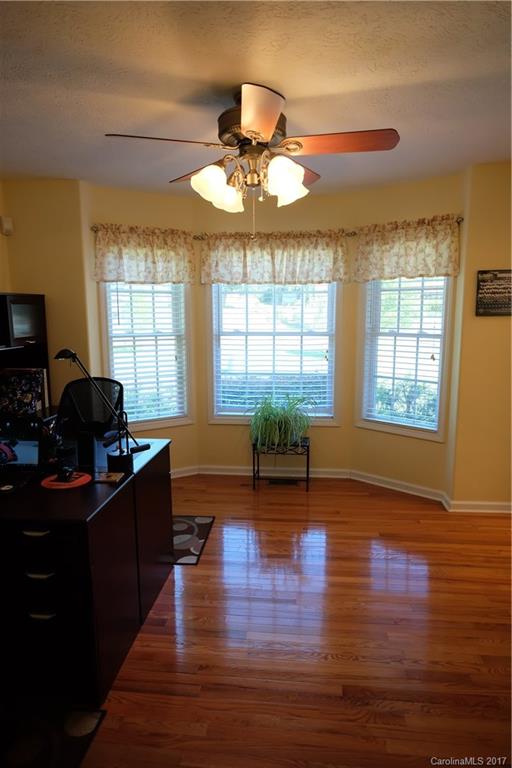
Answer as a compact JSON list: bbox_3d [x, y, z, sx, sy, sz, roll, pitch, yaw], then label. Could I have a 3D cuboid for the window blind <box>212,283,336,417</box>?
[{"bbox_3d":[0.156,-0.418,4.005,1.090,1.440,0.060,1,8,6],"label":"window blind"}]

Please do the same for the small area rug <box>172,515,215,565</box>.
[{"bbox_3d":[-0.900,1.018,3.067,1.160,0.012,0.670,1,8,6],"label":"small area rug"}]

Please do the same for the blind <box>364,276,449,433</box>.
[{"bbox_3d":[1.190,-0.374,3.659,0.680,1.440,0.060,6,11,40],"label":"blind"}]

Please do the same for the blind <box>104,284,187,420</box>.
[{"bbox_3d":[-0.927,-0.396,3.894,0.670,1.440,0.060,-4,9,-27],"label":"blind"}]

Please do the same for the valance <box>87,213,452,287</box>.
[{"bbox_3d":[0.126,-1.042,3.605,2.760,0.450,0.560,1,8,6],"label":"valance"}]

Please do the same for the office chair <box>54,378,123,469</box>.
[{"bbox_3d":[-1.222,0.492,3.126,0.600,1.040,0.620,1,8,6],"label":"office chair"}]

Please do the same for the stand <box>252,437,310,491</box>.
[{"bbox_3d":[0.226,0.688,3.933,0.470,0.410,0.270,1,8,6],"label":"stand"}]

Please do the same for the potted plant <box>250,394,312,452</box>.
[{"bbox_3d":[0.214,0.315,3.860,0.500,0.460,0.400,1,8,6],"label":"potted plant"}]

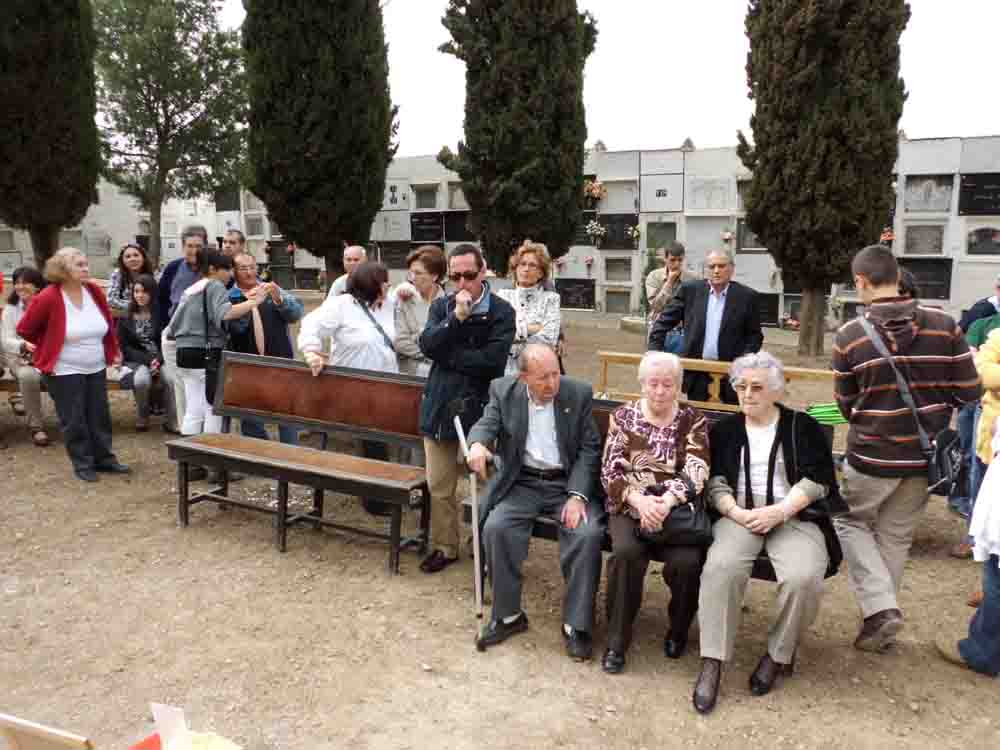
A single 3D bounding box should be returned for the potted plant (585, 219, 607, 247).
[{"bbox_3d":[1.856,-2.770,14.600,0.400,0.540,0.340,5,11,29],"label":"potted plant"}]

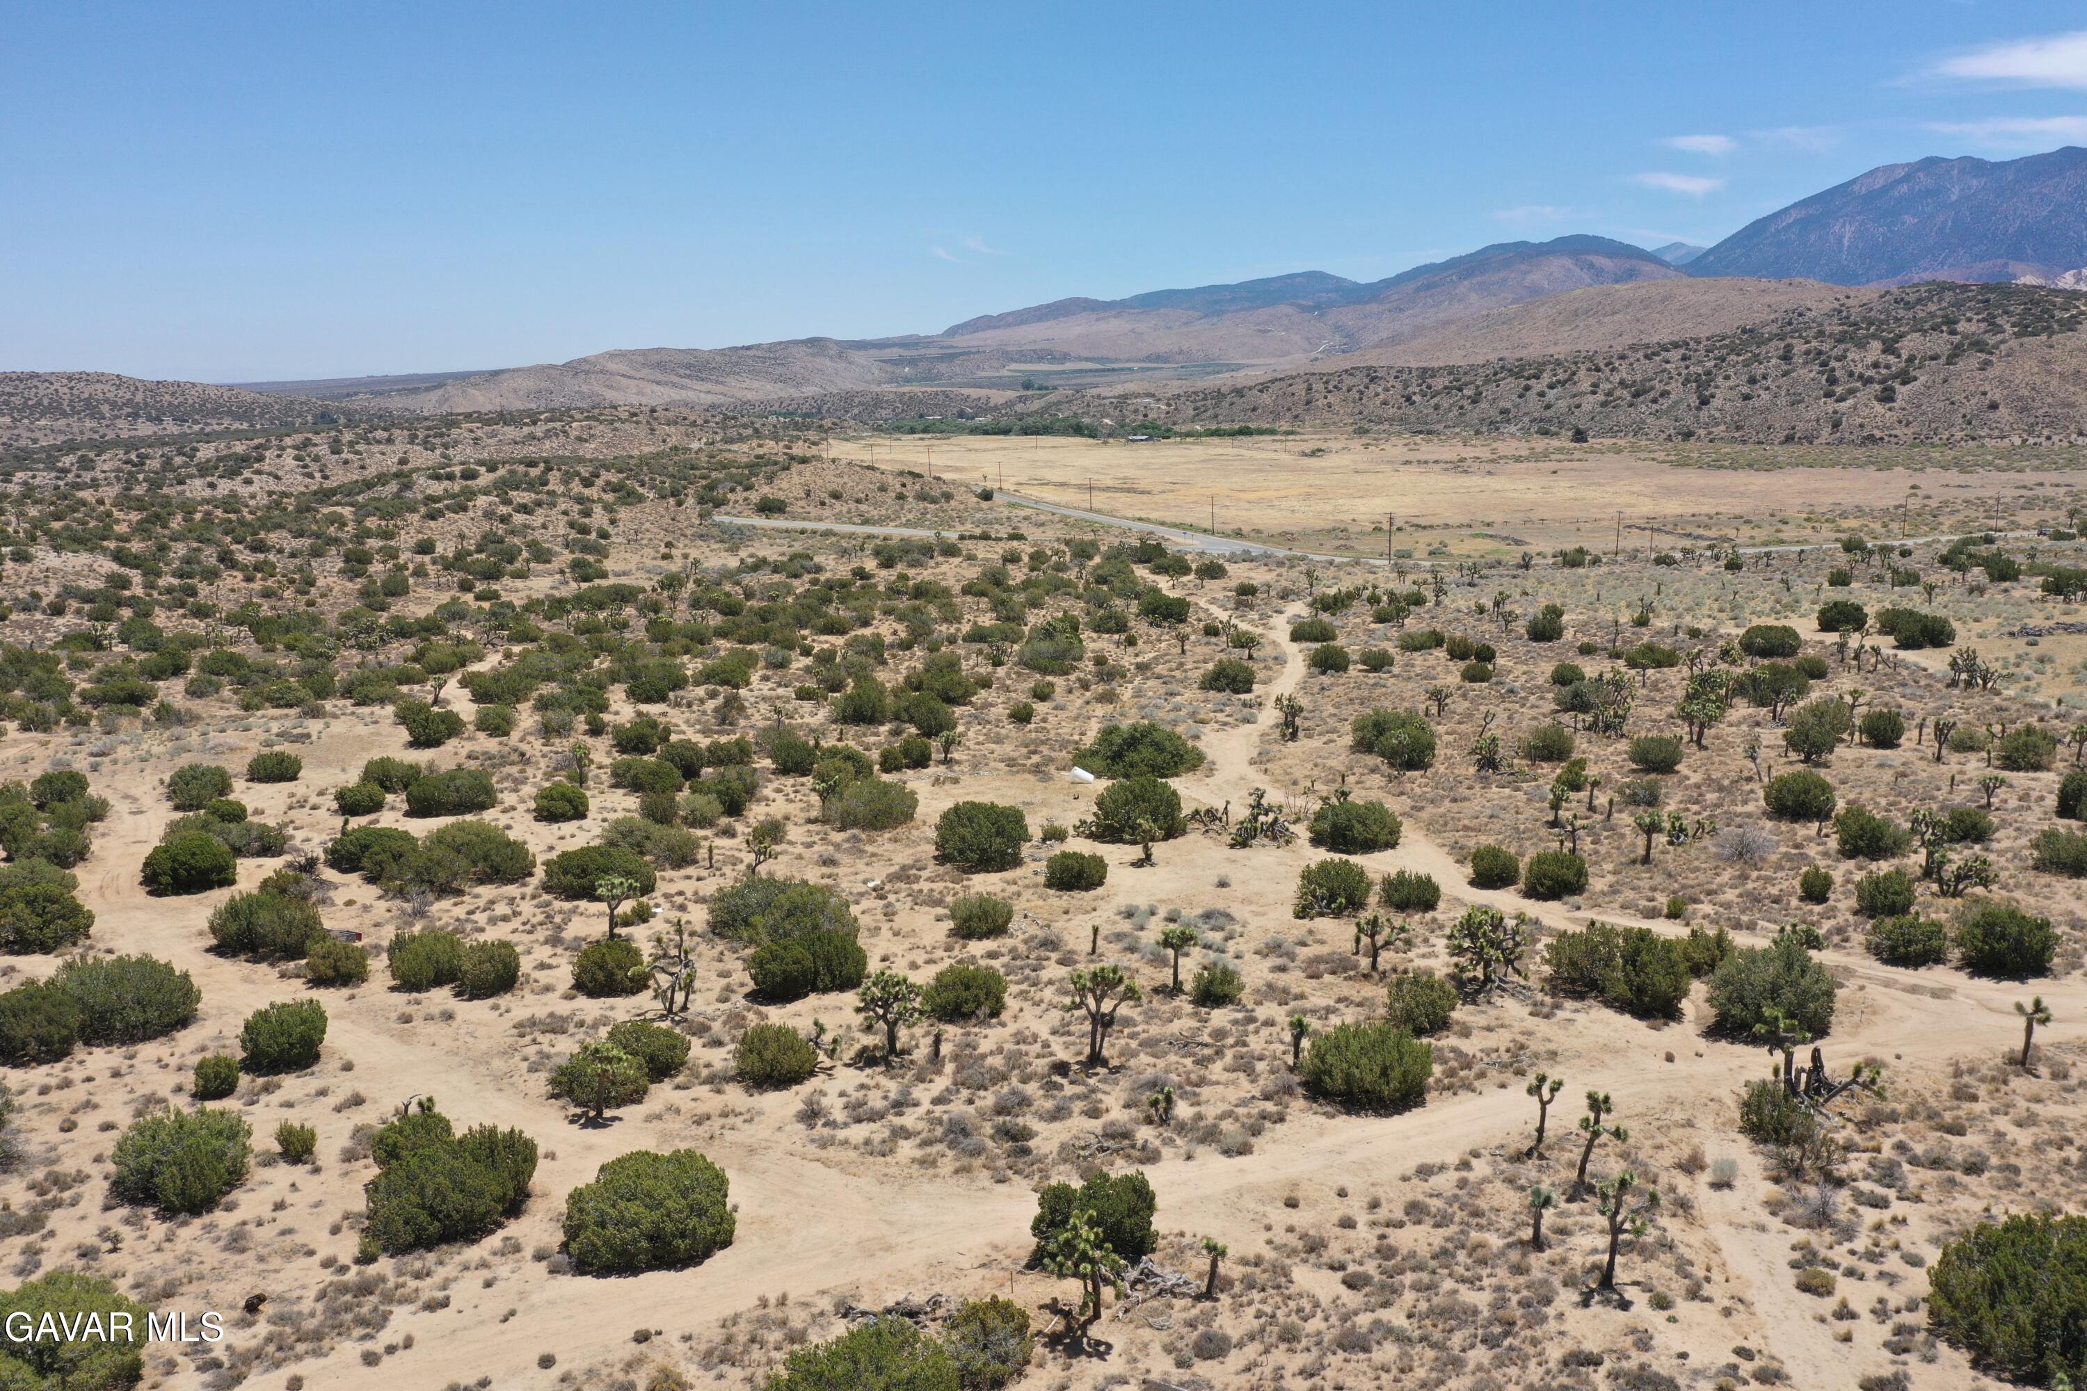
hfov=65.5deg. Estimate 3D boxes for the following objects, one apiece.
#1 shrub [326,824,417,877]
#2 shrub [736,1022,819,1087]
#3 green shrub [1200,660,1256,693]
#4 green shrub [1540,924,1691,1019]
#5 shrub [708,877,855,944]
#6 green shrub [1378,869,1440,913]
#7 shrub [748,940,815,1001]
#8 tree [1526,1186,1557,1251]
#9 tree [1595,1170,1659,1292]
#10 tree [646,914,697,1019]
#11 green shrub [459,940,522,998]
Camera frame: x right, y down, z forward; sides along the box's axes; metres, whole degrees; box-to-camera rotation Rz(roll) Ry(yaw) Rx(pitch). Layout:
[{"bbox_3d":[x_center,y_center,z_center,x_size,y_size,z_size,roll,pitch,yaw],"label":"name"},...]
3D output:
[{"bbox_3d":[-38.097,8.785,92.214,4.770,2.430,4.060,-5,12,-23],"label":"shrub"},{"bbox_3d":[-11.514,15.504,70.368,3.557,2.087,3.380,-2,12,-10],"label":"shrub"},{"bbox_3d":[15.980,-1.700,140.810,4.920,3.060,4.430,1,11,6],"label":"green shrub"},{"bbox_3d":[25.457,12.178,72.118,6.180,3.700,4.020,4,12,20],"label":"green shrub"},{"bbox_3d":[-12.485,10.263,77.785,7.010,2.650,5.260,-2,11,-9],"label":"shrub"},{"bbox_3d":[21.831,11.667,96.842,3.597,2.122,3.237,3,11,13],"label":"green shrub"},{"bbox_3d":[-12.888,13.571,79.980,3.328,2.775,3.161,-2,12,-9],"label":"shrub"},{"bbox_3d":[16.912,17.785,55.180,0.948,2.227,0.900,3,12,18],"label":"tree"},{"bbox_3d":[18.007,16.474,50.091,1.850,3.960,1.570,4,12,21],"label":"tree"},{"bbox_3d":[-17.368,12.766,76.119,2.438,4.742,2.316,-4,12,-13],"label":"tree"},{"bbox_3d":[-24.560,12.170,72.110,2.670,2.630,2.410,-4,12,-19],"label":"green shrub"}]

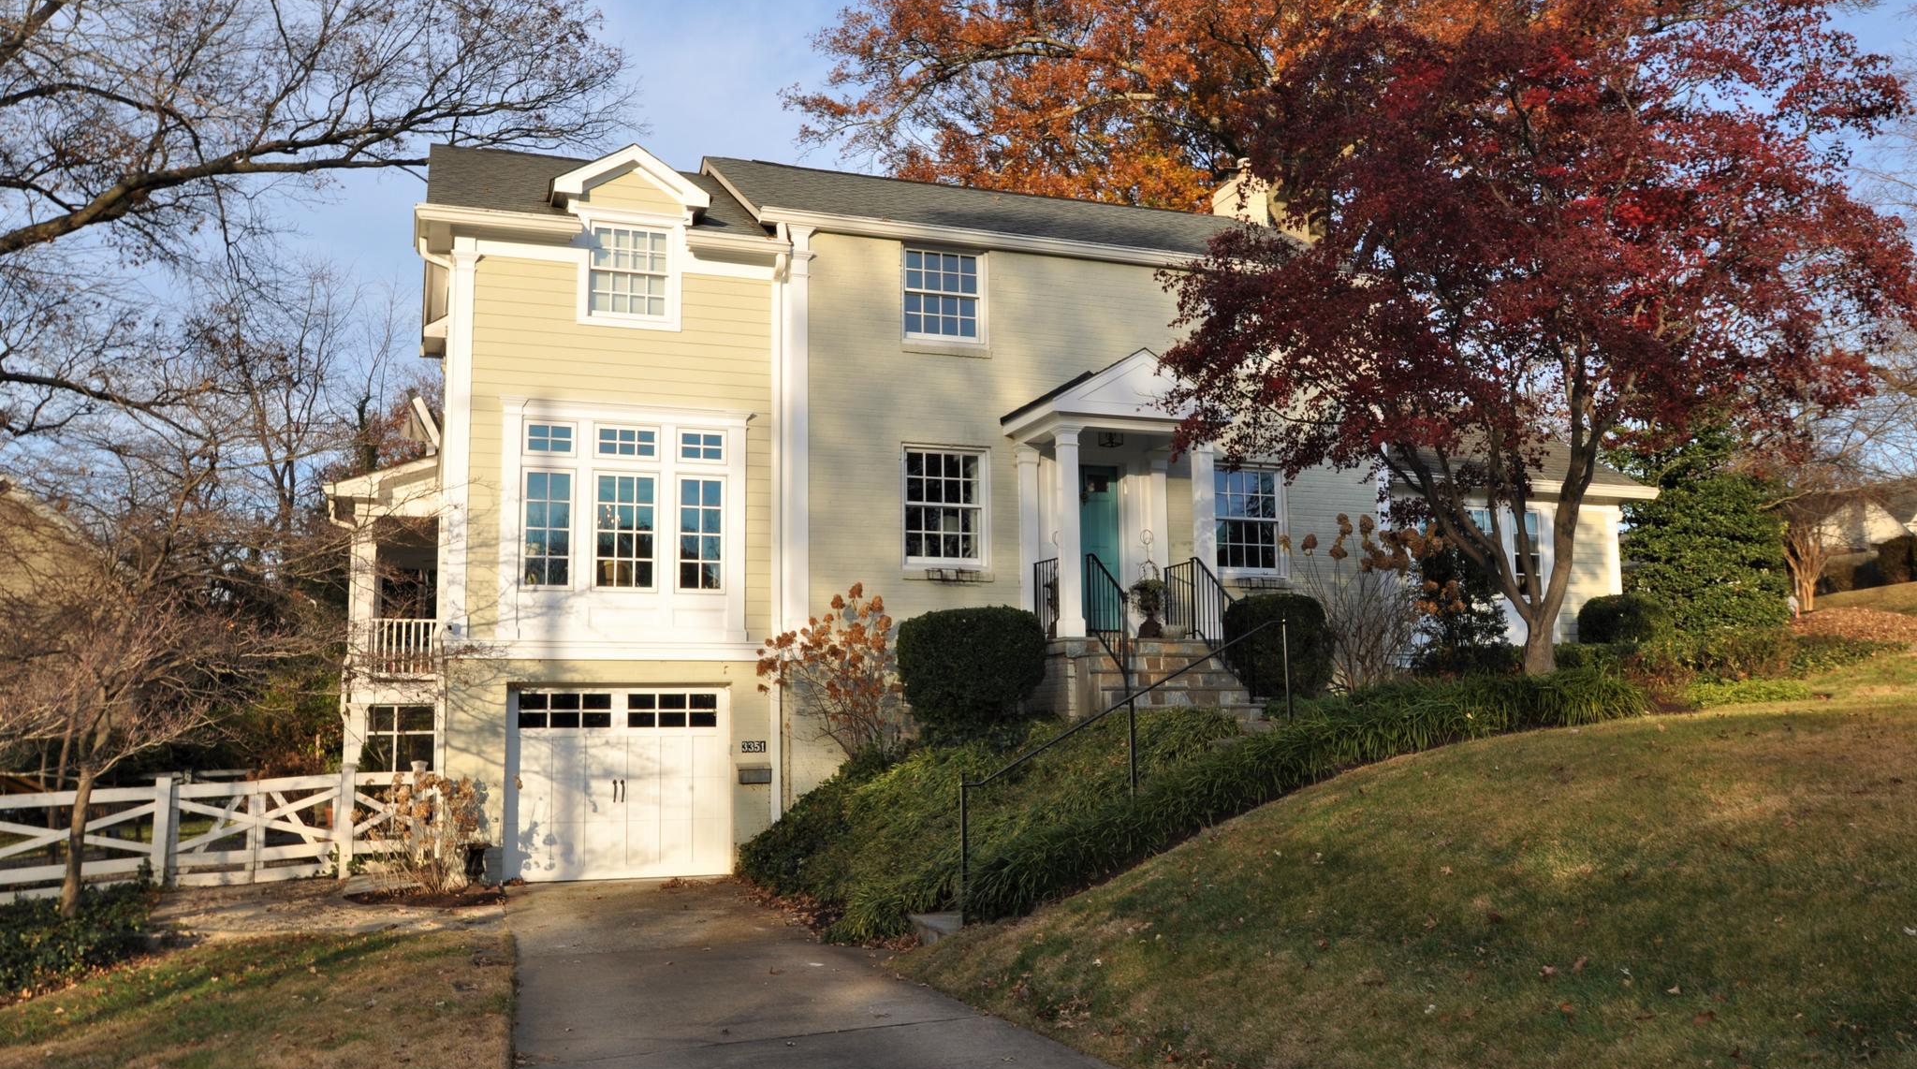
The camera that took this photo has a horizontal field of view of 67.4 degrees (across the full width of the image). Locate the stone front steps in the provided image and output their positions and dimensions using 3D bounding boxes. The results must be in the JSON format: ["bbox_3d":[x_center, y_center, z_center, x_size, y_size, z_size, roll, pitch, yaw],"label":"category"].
[{"bbox_3d":[2.073,1.663,15.999,1.970,1.005,2.364,2,-8,-20],"label":"stone front steps"}]

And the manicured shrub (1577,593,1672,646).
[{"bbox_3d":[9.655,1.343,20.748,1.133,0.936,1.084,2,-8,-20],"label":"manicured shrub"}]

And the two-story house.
[{"bbox_3d":[1.191,-0.739,20.883,18.814,10.067,9.357,2,-8,-20],"label":"two-story house"}]

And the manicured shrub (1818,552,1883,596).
[{"bbox_3d":[23.562,1.080,37.843,1.477,1.182,1.379,2,-8,-20],"label":"manicured shrub"}]

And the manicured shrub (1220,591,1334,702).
[{"bbox_3d":[3.808,1.371,17.039,1.261,1.379,1.202,2,-8,-20],"label":"manicured shrub"}]

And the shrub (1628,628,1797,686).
[{"bbox_3d":[10.350,1.687,19.682,1.773,0.808,1.182,2,-8,-20],"label":"shrub"}]

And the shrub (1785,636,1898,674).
[{"bbox_3d":[12.494,1.717,20.243,1.330,0.542,0.985,2,-8,-20],"label":"shrub"}]

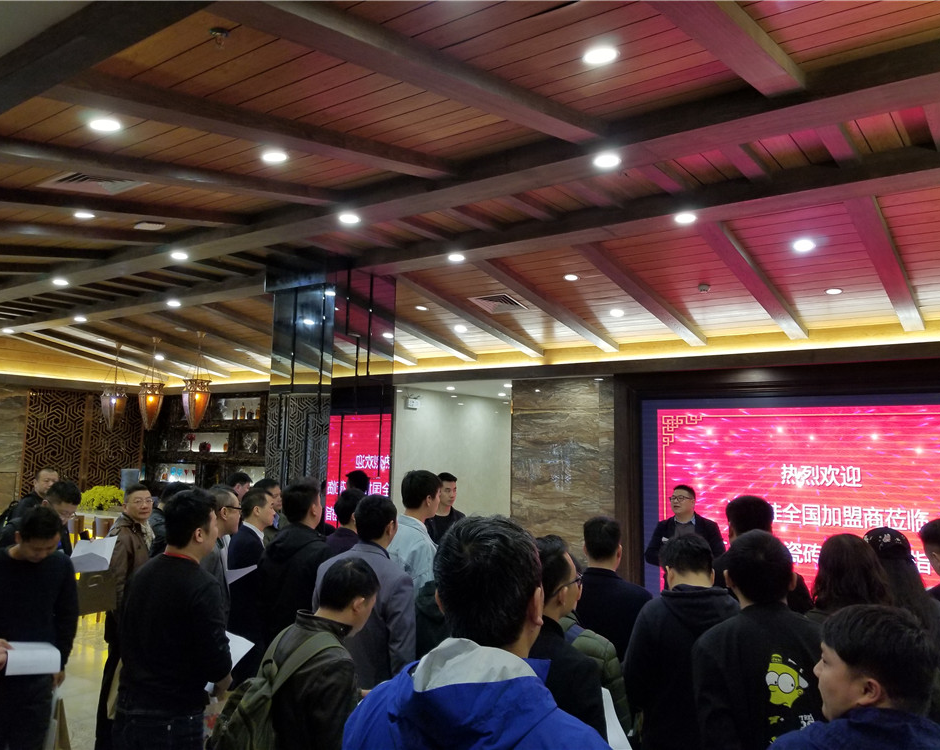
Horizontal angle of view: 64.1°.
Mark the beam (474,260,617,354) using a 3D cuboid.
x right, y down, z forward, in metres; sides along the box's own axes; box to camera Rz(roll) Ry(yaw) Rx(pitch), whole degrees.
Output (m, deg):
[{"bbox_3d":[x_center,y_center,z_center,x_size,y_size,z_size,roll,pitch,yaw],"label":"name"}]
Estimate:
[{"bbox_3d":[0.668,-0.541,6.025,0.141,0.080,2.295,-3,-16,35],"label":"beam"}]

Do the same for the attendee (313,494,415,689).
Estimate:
[{"bbox_3d":[-0.477,1.394,3.264,0.530,1.722,0.330,-3,-7,38],"label":"attendee"}]

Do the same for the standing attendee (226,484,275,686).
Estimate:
[{"bbox_3d":[-1.344,1.542,4.617,0.320,1.666,0.500,4,-6,-28],"label":"standing attendee"}]

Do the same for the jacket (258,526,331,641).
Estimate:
[{"bbox_3d":[-0.780,1.037,3.500,0.290,0.690,0.470,6,-7,-42],"label":"jacket"}]

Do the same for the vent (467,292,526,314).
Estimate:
[{"bbox_3d":[0.269,-0.661,6.957,0.420,0.035,0.420,-3,-17,36],"label":"vent"}]

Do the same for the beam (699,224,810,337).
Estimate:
[{"bbox_3d":[2.178,-0.686,5.669,0.147,0.081,2.428,-3,-17,36],"label":"beam"}]

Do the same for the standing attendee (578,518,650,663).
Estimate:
[{"bbox_3d":[0.621,1.477,3.468,0.500,1.635,0.300,-1,-6,23],"label":"standing attendee"}]

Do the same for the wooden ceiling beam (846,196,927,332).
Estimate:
[{"bbox_3d":[2.894,-0.723,5.146,0.148,0.081,2.428,-3,-17,36],"label":"wooden ceiling beam"}]

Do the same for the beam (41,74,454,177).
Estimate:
[{"bbox_3d":[-0.725,-1.036,3.243,0.143,0.077,2.112,-3,3,36],"label":"beam"}]

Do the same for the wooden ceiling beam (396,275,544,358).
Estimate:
[{"bbox_3d":[0.038,-0.576,7.232,0.151,0.081,2.428,-3,-17,36],"label":"wooden ceiling beam"}]

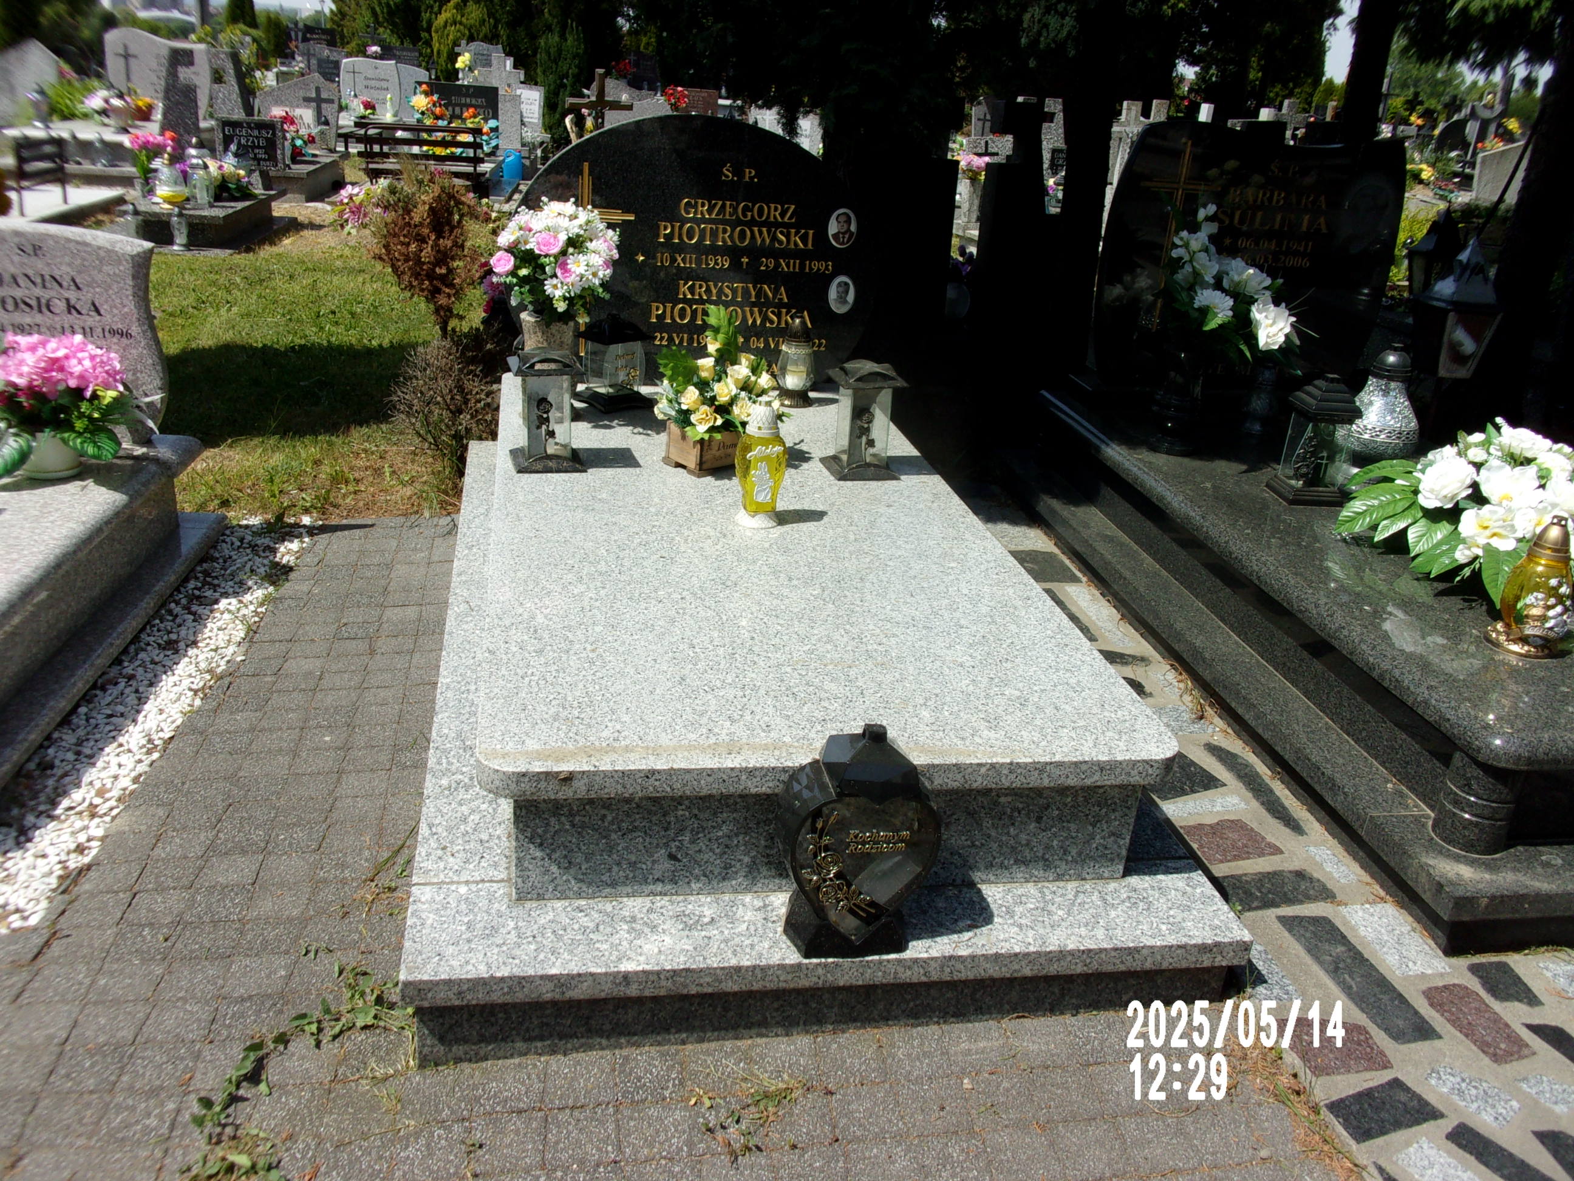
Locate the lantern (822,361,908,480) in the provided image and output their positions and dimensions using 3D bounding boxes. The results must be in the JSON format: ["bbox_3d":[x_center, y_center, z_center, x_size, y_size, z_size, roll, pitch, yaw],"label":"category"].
[{"bbox_3d":[0.204,-0.437,3.224,0.168,0.278,0.168,-1,24,-16],"label":"lantern"}]

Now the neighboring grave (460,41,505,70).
[{"bbox_3d":[-4.079,-7.145,17.065,0.660,0.500,0.180,-3,25,-19],"label":"neighboring grave"}]

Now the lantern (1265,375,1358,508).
[{"bbox_3d":[1.518,-0.431,3.644,0.170,0.345,0.170,1,23,-10],"label":"lantern"}]

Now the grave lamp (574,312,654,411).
[{"bbox_3d":[-0.484,-0.654,3.606,0.172,0.246,0.172,25,30,38],"label":"grave lamp"}]

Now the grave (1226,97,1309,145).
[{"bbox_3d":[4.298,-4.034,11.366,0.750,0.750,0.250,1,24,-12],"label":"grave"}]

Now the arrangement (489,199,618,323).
[{"bbox_3d":[-0.607,-0.859,3.324,0.325,0.310,0.300,1,24,-12],"label":"arrangement"}]

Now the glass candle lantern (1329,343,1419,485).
[{"bbox_3d":[1.608,-0.483,3.436,0.225,0.356,0.225,1,24,-12],"label":"glass candle lantern"}]

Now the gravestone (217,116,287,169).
[{"bbox_3d":[-3.958,-3.305,9.400,0.470,0.370,0.100,2,23,-6],"label":"gravestone"}]

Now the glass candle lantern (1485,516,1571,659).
[{"bbox_3d":[1.657,-0.022,2.799,0.166,0.294,0.163,12,24,16],"label":"glass candle lantern"}]

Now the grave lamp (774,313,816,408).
[{"bbox_3d":[0.023,-0.718,3.943,0.119,0.278,0.119,0,23,-12],"label":"grave lamp"}]

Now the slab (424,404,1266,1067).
[{"bbox_3d":[-0.115,0.014,2.919,1.280,0.366,2.406,1,24,-12],"label":"slab"}]

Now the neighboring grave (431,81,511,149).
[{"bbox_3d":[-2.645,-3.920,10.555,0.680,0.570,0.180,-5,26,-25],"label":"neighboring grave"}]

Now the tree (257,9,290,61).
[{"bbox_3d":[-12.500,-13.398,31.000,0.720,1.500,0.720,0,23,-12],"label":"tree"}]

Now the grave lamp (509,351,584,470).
[{"bbox_3d":[-0.597,-0.457,3.186,0.174,0.285,0.174,-3,24,-17],"label":"grave lamp"}]

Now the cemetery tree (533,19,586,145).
[{"bbox_3d":[-3.118,-6.955,17.500,0.680,1.620,0.680,0,23,-12],"label":"cemetery tree"}]

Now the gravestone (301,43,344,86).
[{"bbox_3d":[-8.909,-10.068,24.500,0.820,0.850,0.220,2,23,-6],"label":"gravestone"}]

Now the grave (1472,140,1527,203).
[{"bbox_3d":[11.702,-6.800,20.800,0.850,0.950,0.200,-4,25,-21],"label":"grave"}]

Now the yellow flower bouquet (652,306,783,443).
[{"bbox_3d":[-0.171,-0.555,3.240,0.277,0.297,0.247,-4,25,-21],"label":"yellow flower bouquet"}]

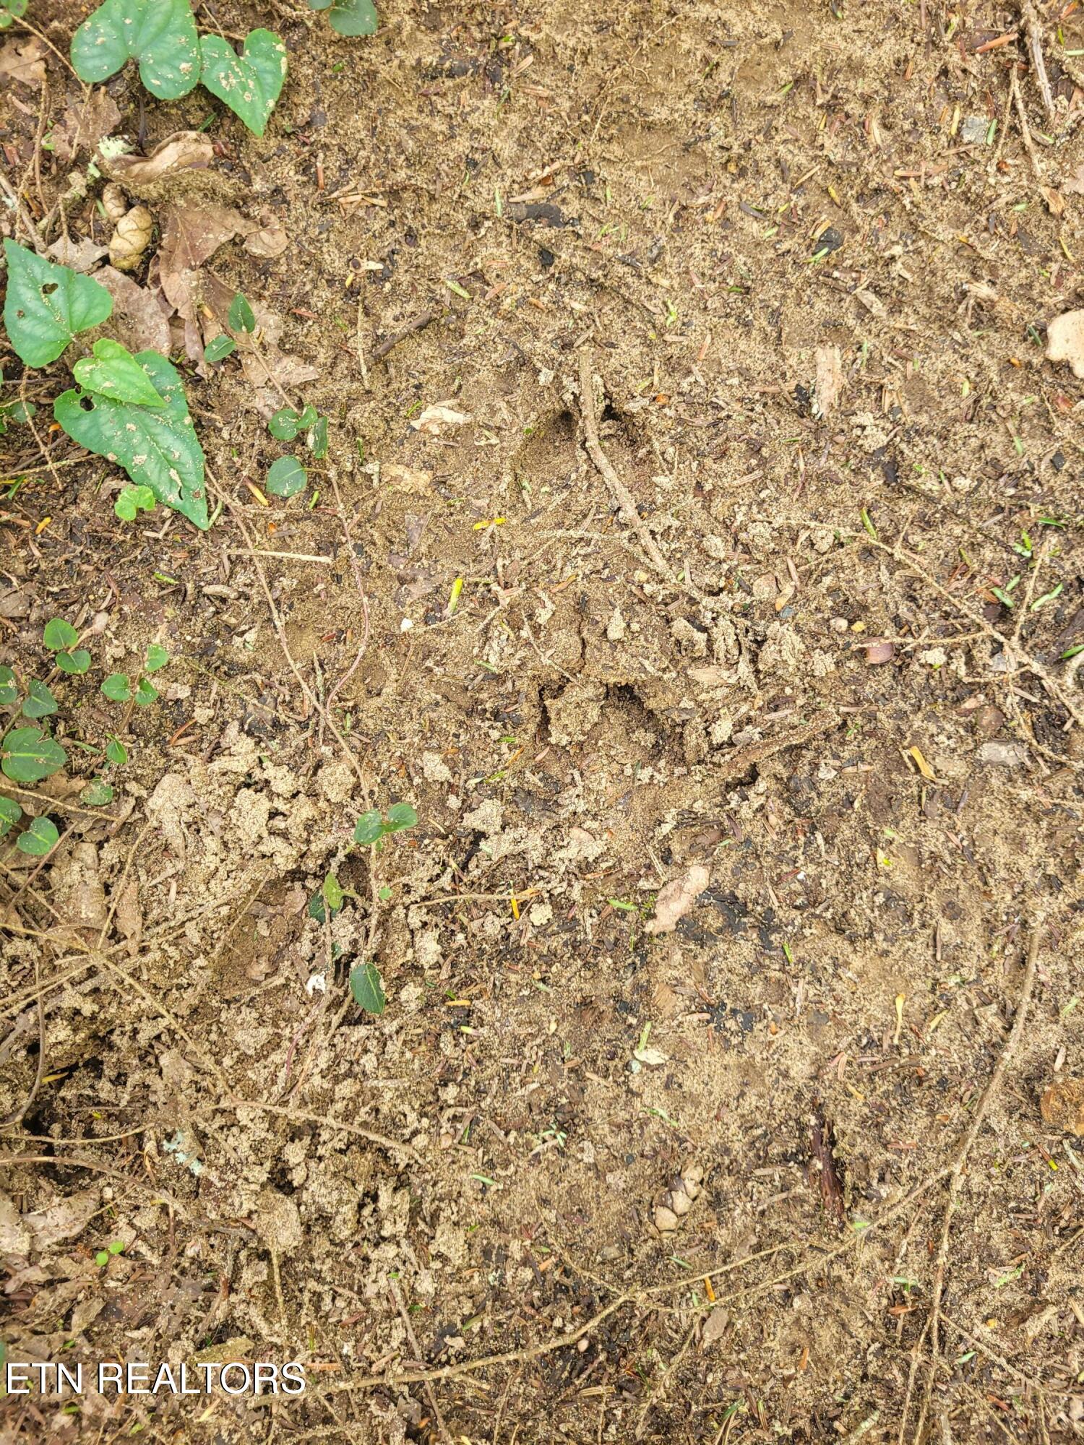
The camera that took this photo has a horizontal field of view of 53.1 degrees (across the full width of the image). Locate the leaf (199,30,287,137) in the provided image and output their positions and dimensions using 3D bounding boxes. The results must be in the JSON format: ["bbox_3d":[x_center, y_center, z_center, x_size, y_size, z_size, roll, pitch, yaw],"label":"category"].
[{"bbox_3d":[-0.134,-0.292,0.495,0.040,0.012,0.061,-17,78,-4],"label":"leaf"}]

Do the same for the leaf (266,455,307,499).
[{"bbox_3d":[-0.117,-0.112,0.496,0.019,0.004,0.021,-23,79,-5],"label":"leaf"}]

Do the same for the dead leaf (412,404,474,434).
[{"bbox_3d":[-0.054,-0.165,0.591,0.031,0.006,0.017,14,79,3],"label":"dead leaf"}]

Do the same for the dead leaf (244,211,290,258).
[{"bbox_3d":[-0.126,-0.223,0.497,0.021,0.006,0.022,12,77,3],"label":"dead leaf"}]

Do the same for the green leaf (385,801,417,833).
[{"bbox_3d":[-0.060,0.040,0.461,0.014,0.005,0.012,-30,80,-6],"label":"green leaf"}]

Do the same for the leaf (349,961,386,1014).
[{"bbox_3d":[-0.083,0.129,0.524,0.016,0.006,0.025,-14,79,-3],"label":"leaf"}]

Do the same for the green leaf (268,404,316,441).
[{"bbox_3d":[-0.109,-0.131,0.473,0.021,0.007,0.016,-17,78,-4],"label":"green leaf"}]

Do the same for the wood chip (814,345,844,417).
[{"bbox_3d":[0.158,-0.188,0.596,0.016,0.004,0.044,4,78,1],"label":"wood chip"}]

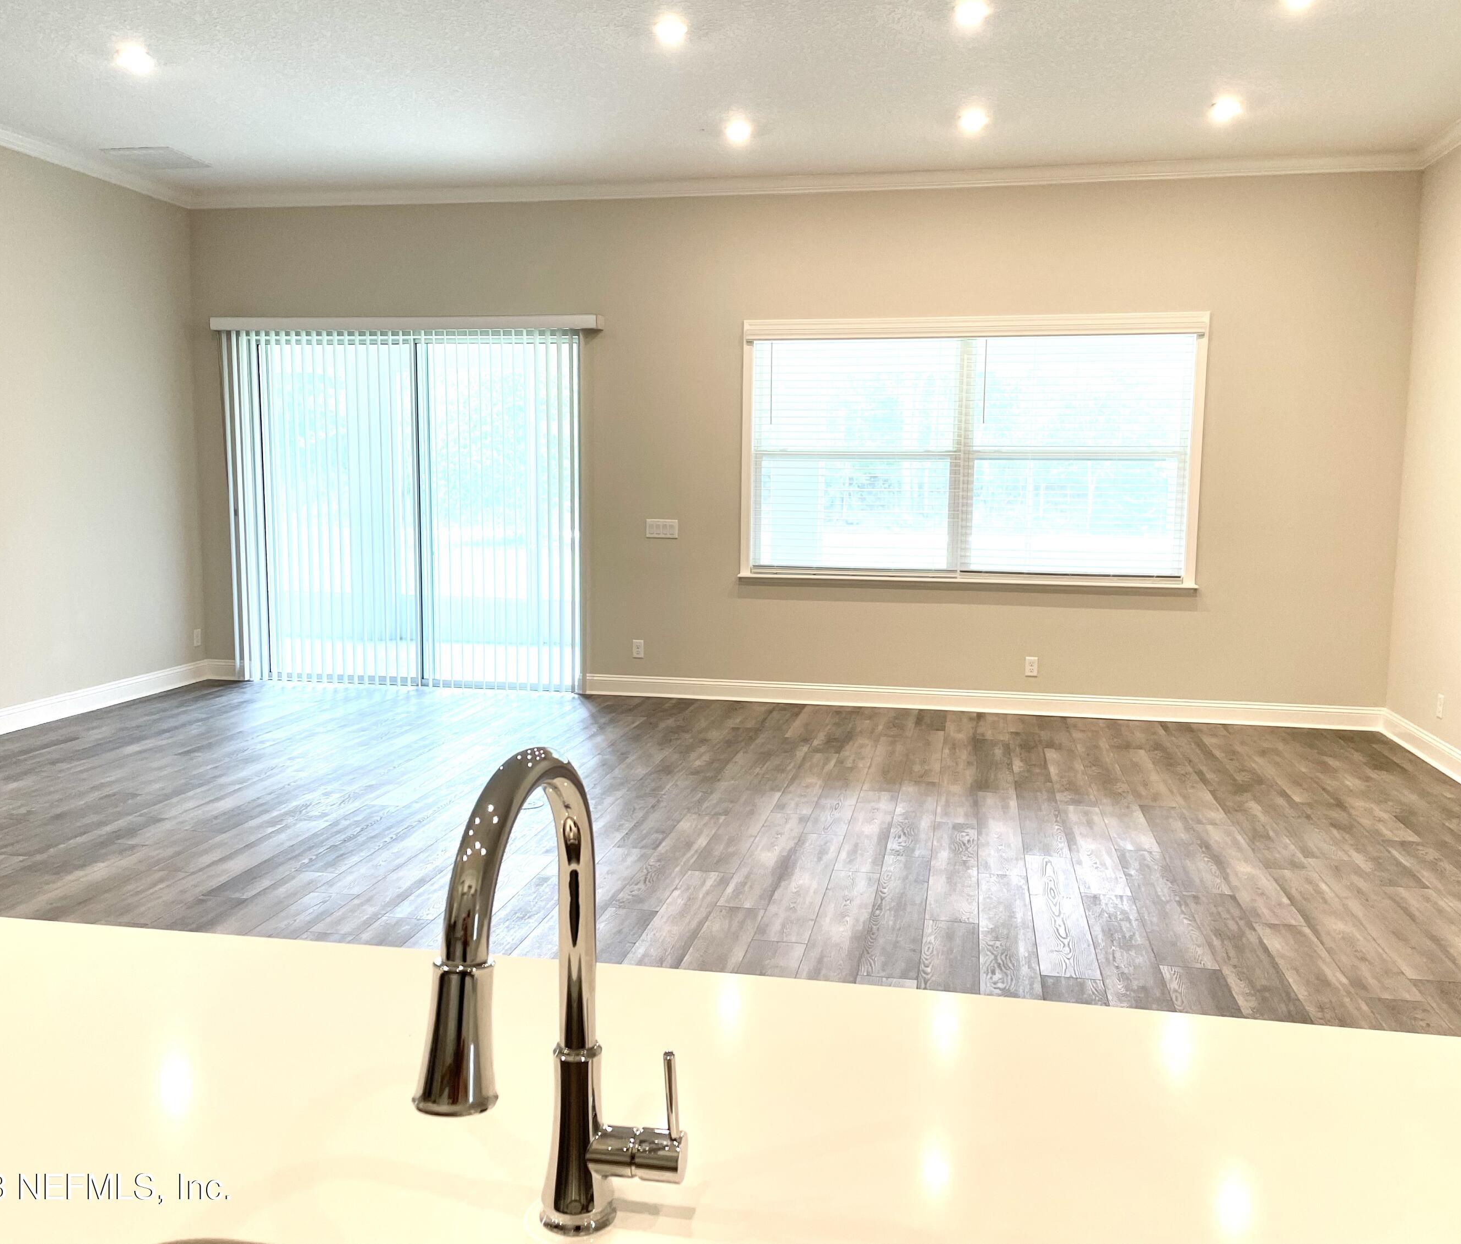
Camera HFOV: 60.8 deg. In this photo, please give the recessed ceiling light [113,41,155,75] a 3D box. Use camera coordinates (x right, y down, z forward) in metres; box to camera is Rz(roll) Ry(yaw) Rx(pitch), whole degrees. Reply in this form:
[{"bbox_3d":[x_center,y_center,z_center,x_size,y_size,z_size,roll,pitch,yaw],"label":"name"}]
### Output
[{"bbox_3d":[-2.647,-2.500,5.526,0.155,0.030,0.155,2,7,11],"label":"recessed ceiling light"}]

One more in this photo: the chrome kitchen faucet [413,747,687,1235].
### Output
[{"bbox_3d":[-0.111,0.274,0.819,0.114,0.383,0.256,2,7,15],"label":"chrome kitchen faucet"}]

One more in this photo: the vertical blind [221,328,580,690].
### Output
[{"bbox_3d":[-2.190,-0.730,8.241,2.491,2.350,0.100,2,7,11],"label":"vertical blind"}]

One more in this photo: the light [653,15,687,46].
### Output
[{"bbox_3d":[-0.247,-2.429,5.116,0.155,0.030,0.155,2,7,11],"label":"light"}]

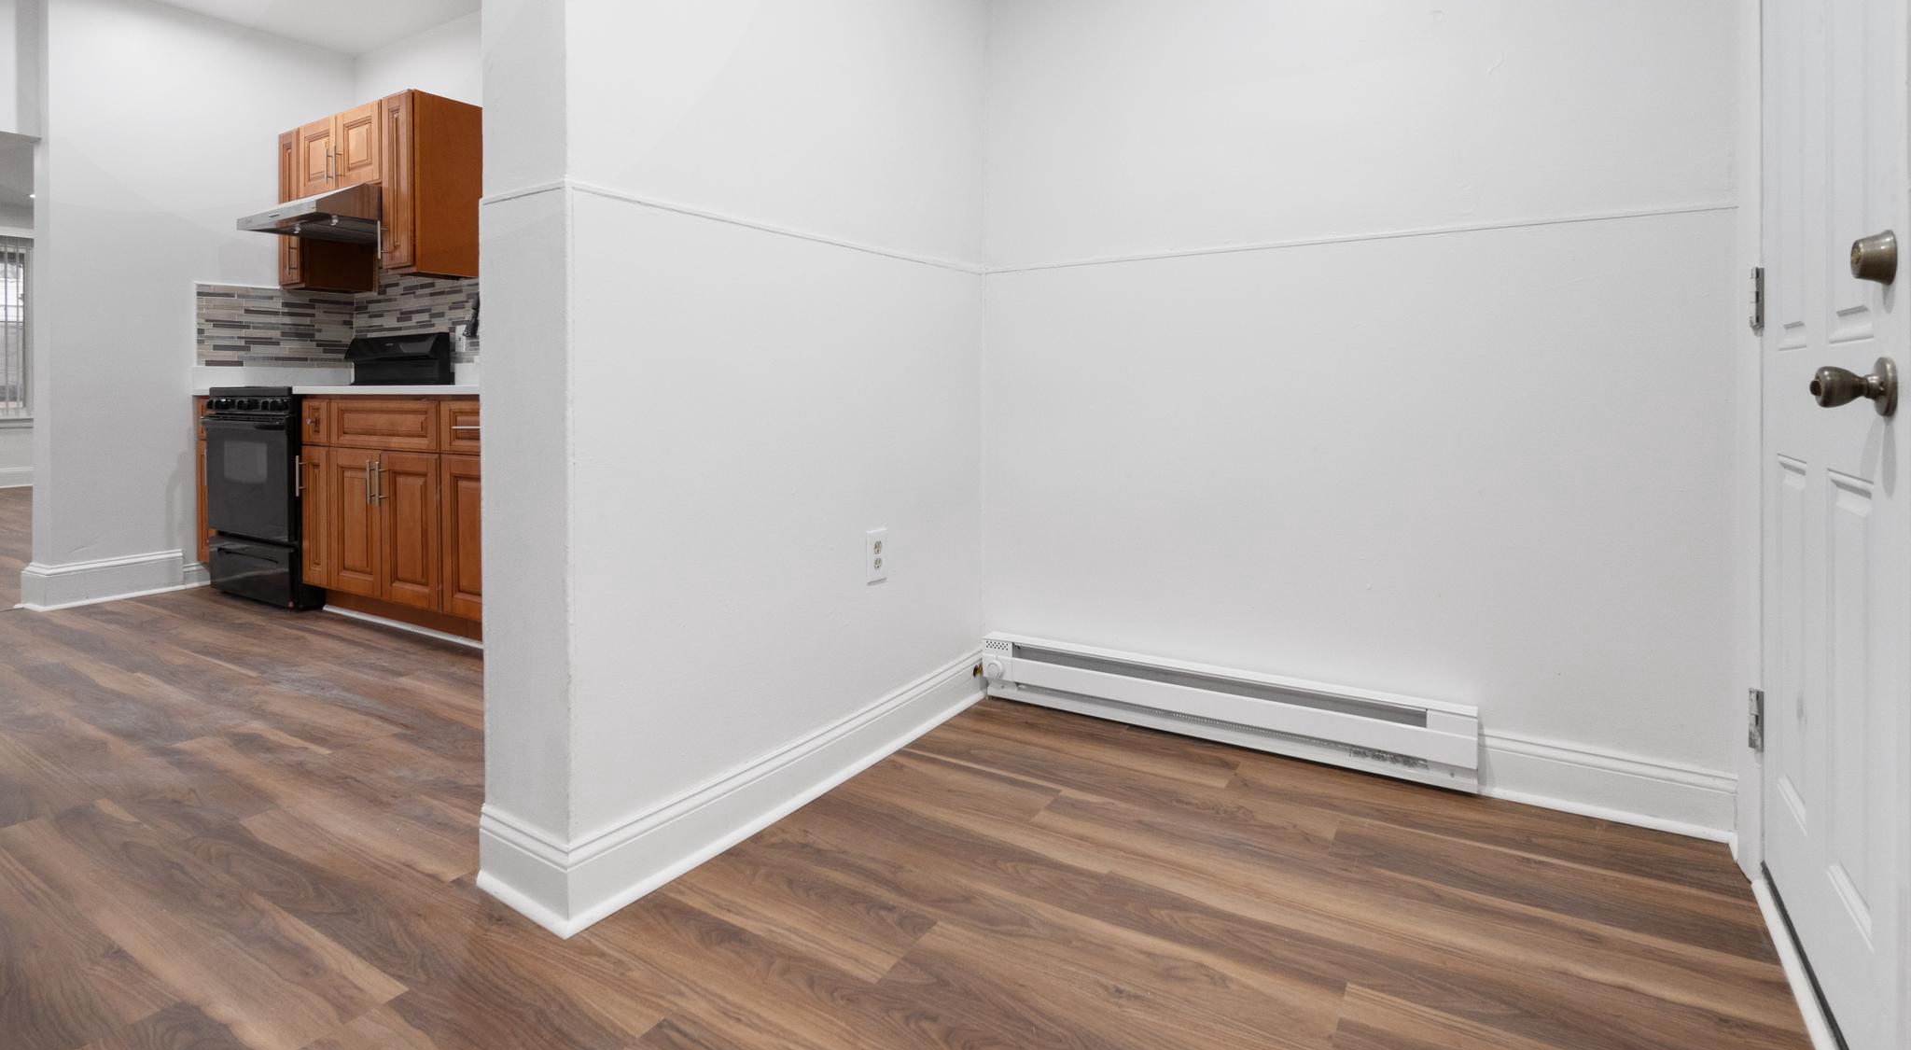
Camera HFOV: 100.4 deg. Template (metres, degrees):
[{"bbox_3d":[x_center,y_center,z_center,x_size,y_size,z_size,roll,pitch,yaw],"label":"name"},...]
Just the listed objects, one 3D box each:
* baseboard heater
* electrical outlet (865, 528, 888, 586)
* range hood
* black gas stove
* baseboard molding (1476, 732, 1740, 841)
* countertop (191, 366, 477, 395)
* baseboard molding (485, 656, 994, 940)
[{"bbox_3d":[0.645,0.459,2.081,1.211,0.172,0.075,5,11,26],"label":"baseboard heater"},{"bbox_3d":[-0.193,0.080,1.988,0.009,0.123,0.078,7,12,36],"label":"electrical outlet"},{"bbox_3d":[-2.819,-1.447,3.686,0.740,0.175,0.510,6,11,30],"label":"range hood"},{"bbox_3d":[-2.842,-0.213,3.653,0.732,1.000,0.630,6,11,30],"label":"black gas stove"},{"bbox_3d":[1.373,0.552,1.701,0.425,0.136,0.028,5,11,27],"label":"baseboard molding"},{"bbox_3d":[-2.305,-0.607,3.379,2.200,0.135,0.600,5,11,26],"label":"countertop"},{"bbox_3d":[-0.395,0.516,1.897,0.271,0.142,1.269,7,12,36],"label":"baseboard molding"}]

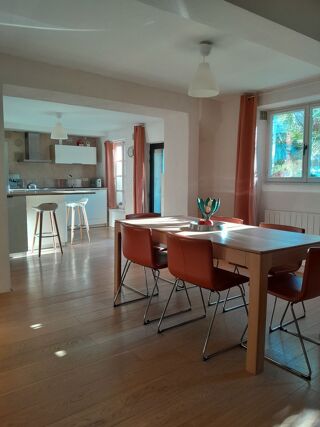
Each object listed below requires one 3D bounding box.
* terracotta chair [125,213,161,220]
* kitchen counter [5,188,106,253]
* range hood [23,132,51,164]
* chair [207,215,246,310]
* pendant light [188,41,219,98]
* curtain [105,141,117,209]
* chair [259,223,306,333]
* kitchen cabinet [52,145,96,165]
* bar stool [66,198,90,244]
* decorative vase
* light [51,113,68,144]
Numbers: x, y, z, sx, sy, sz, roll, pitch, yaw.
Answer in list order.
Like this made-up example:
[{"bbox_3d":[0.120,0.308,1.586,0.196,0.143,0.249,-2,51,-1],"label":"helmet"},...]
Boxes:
[{"bbox_3d":[-0.086,0.417,3.530,0.490,0.770,0.500,-4,7,-36],"label":"terracotta chair"},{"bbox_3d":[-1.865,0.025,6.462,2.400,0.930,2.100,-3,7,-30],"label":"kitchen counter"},{"bbox_3d":[-2.889,-1.555,7.501,0.600,0.680,0.480,-3,7,-30],"label":"range hood"},{"bbox_3d":[0.516,0.445,3.287,0.500,0.770,0.490,-4,7,-36],"label":"chair"},{"bbox_3d":[0.391,-1.284,2.846,0.280,0.455,0.280,0,6,0],"label":"pendant light"},{"bbox_3d":[-1.175,-0.921,7.628,0.130,1.570,0.450,-3,7,-30],"label":"curtain"},{"bbox_3d":[0.910,0.500,2.772,0.500,0.770,0.490,-4,7,-36],"label":"chair"},{"bbox_3d":[-2.135,-1.445,8.028,1.000,0.430,0.380,-3,7,-30],"label":"kitchen cabinet"},{"bbox_3d":[-1.531,0.140,5.948,0.430,0.810,0.430,-3,7,-30],"label":"bar stool"},{"bbox_3d":[0.418,-0.021,2.777,0.200,0.235,0.200,0,6,0],"label":"decorative vase"},{"bbox_3d":[-1.749,-1.519,5.600,0.290,0.460,0.290,-3,7,-30],"label":"light"}]

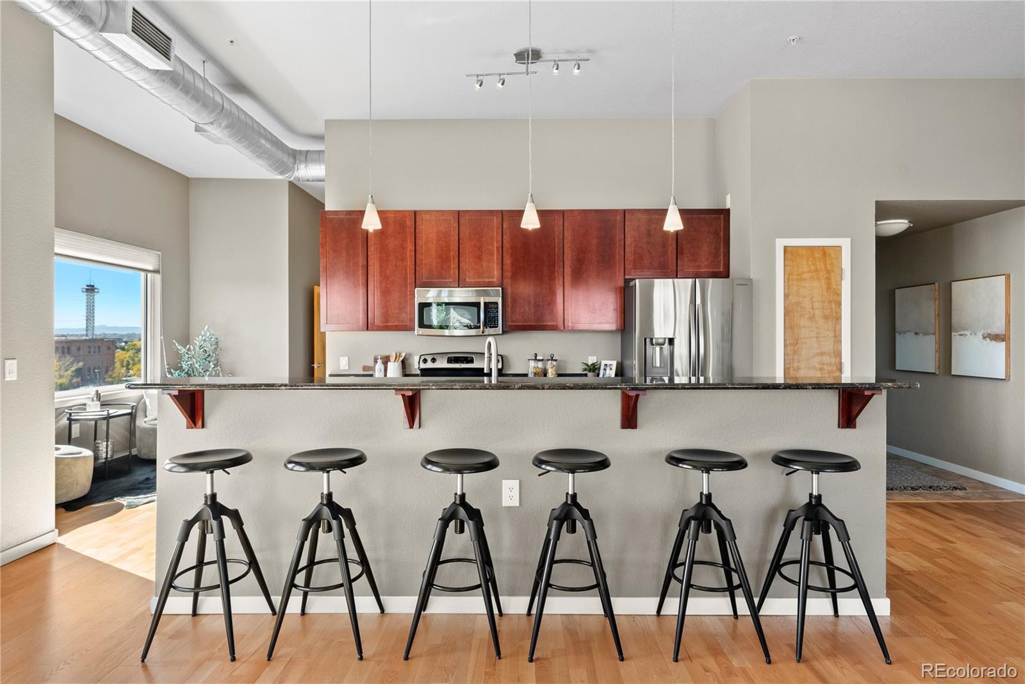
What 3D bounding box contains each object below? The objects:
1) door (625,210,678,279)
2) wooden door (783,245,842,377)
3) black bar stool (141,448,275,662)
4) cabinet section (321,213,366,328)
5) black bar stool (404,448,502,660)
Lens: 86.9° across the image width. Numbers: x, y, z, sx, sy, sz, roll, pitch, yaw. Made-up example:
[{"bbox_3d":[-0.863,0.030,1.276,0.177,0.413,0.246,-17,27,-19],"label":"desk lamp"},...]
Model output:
[{"bbox_3d":[1.210,-0.855,4.720,0.450,0.588,0.022,0,0,1],"label":"door"},{"bbox_3d":[2.389,0.250,4.320,0.463,2.020,0.042,0,0,1],"label":"wooden door"},{"bbox_3d":[-1.302,0.888,2.349,0.383,0.782,0.383,0,0,0],"label":"black bar stool"},{"bbox_3d":[-1.474,-0.620,4.752,0.408,1.055,0.025,0,0,0],"label":"cabinet section"},{"bbox_3d":[-0.233,0.882,2.345,0.385,0.780,0.385,0,0,1],"label":"black bar stool"}]

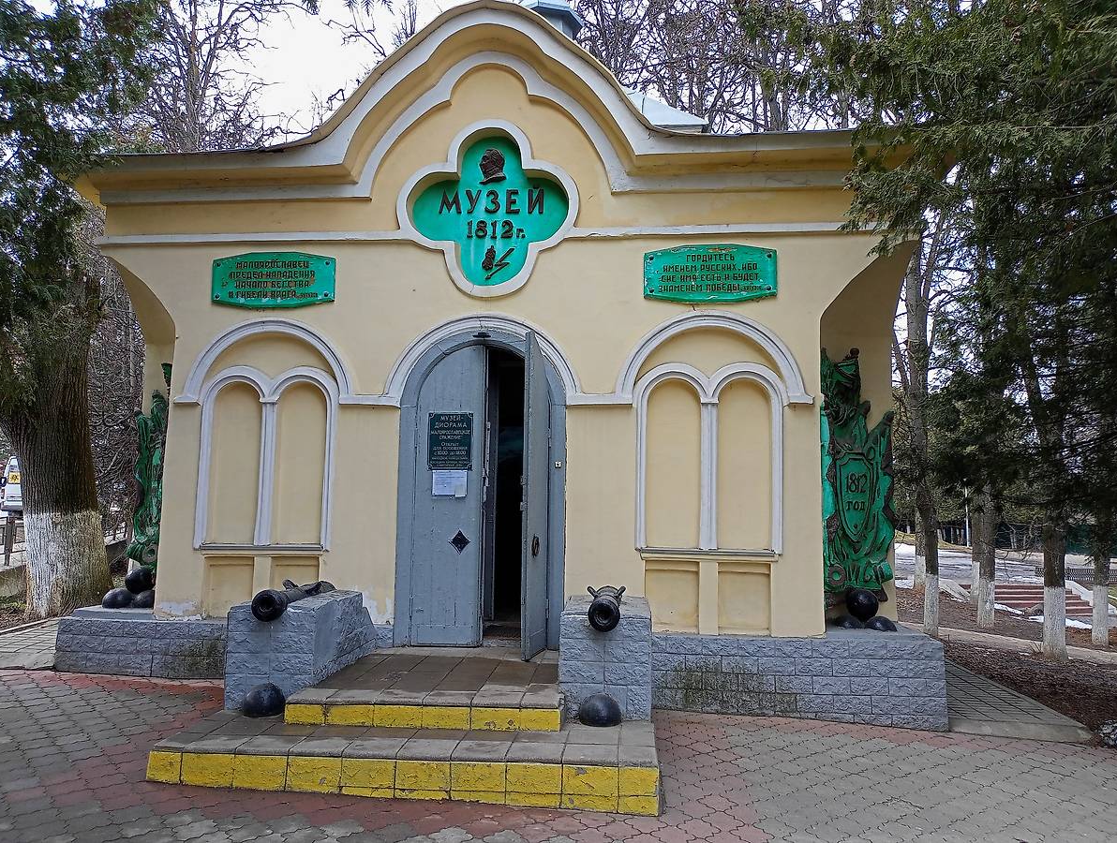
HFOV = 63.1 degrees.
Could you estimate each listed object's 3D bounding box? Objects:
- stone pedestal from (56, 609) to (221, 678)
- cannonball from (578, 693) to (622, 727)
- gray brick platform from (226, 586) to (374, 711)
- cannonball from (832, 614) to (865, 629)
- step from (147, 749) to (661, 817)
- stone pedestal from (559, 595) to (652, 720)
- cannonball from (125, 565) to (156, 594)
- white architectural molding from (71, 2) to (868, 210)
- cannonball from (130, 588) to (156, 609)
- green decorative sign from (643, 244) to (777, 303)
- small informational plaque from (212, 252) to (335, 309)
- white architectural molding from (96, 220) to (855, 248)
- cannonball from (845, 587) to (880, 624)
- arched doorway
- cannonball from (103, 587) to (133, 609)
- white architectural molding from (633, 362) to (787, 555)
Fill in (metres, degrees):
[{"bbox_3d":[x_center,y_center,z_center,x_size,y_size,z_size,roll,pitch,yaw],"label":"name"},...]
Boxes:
[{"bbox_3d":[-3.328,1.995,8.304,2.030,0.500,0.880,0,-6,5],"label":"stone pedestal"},{"bbox_3d":[0.275,1.784,5.687,0.270,0.190,0.270,0,-6,5],"label":"cannonball"},{"bbox_3d":[-1.847,1.631,6.722,0.590,0.665,1.500,0,-6,5],"label":"gray brick platform"},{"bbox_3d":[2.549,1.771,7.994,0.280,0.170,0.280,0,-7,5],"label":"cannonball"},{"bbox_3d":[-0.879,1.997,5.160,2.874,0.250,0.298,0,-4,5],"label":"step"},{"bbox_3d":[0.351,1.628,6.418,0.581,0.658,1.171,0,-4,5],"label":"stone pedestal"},{"bbox_3d":[-3.859,1.463,8.393,0.272,0.272,0.272,0,-4,5],"label":"cannonball"},{"bbox_3d":[-0.694,-2.806,8.034,6.940,1.600,0.400,0,-7,5],"label":"white architectural molding"},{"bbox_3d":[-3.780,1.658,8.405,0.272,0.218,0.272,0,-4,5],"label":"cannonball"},{"bbox_3d":[1.252,-1.225,7.550,1.093,0.505,0.053,0,-4,5],"label":"green decorative sign"},{"bbox_3d":[-2.585,-1.283,8.230,1.135,0.523,0.050,0,-6,5],"label":"small informational plaque"},{"bbox_3d":[-0.617,-1.581,7.725,6.944,0.080,0.075,0,-4,5],"label":"white architectural molding"},{"bbox_3d":[2.545,1.533,7.611,0.272,0.272,0.272,0,-4,5],"label":"cannonball"},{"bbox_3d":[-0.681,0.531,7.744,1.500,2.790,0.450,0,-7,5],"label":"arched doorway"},{"bbox_3d":[-4.187,1.675,8.642,0.270,0.195,0.270,0,-6,5],"label":"cannonball"},{"bbox_3d":[1.232,0.294,7.449,1.219,1.566,0.096,0,-4,5],"label":"white architectural molding"}]

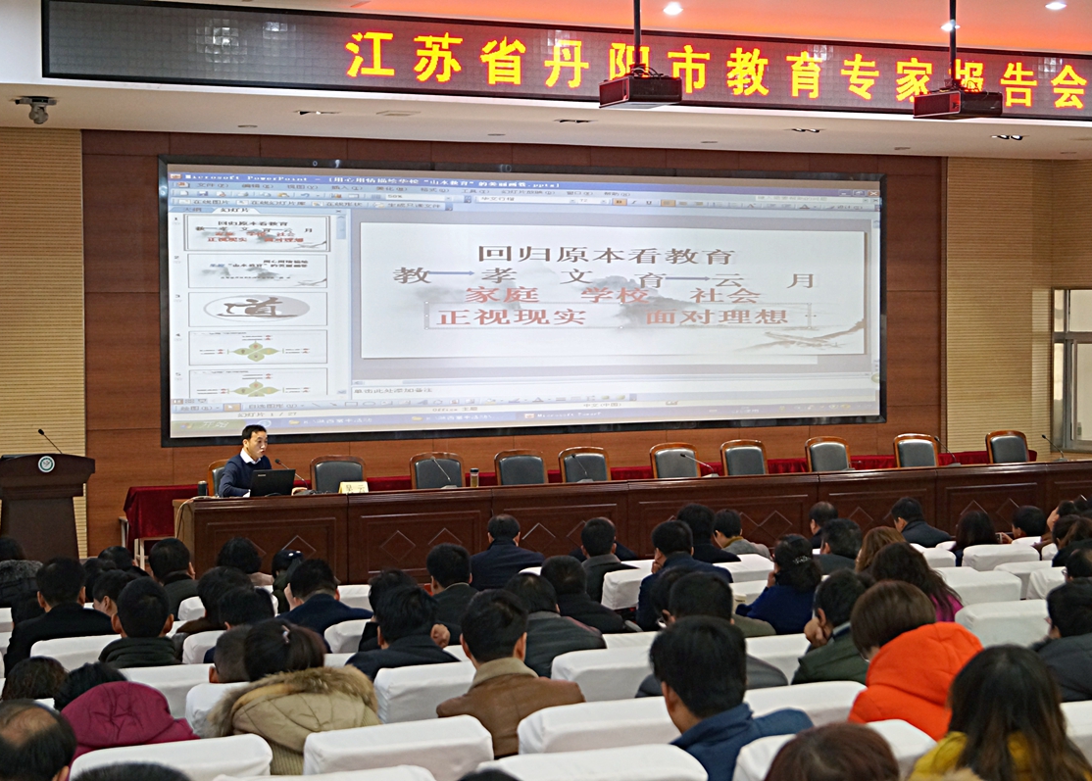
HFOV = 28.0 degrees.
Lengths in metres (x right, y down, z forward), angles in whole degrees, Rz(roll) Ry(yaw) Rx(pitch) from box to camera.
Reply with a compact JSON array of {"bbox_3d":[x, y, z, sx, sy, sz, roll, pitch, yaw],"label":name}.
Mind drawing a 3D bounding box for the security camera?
[{"bbox_3d":[-3.814,-2.080,16.335,0.310,0.210,0.220,-1,2,-25],"label":"security camera"}]

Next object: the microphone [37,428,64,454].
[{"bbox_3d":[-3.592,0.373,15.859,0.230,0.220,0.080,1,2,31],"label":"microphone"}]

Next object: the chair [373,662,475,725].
[{"bbox_3d":[-0.339,1.294,6.528,0.560,1.000,0.650,-1,2,-26],"label":"chair"}]

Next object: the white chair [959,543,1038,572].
[{"bbox_3d":[2.432,1.393,12.436,0.580,1.000,0.630,-1,2,-25],"label":"white chair"}]

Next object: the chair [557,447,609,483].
[{"bbox_3d":[0.440,0.975,18.619,0.560,0.980,0.600,-1,2,-27],"label":"chair"}]

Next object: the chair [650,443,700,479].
[{"bbox_3d":[1.244,0.956,18.921,0.570,0.970,0.600,-1,2,-26],"label":"chair"}]

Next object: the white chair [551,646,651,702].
[{"bbox_3d":[0.159,1.282,6.772,0.560,1.000,0.650,-1,2,-26],"label":"white chair"}]

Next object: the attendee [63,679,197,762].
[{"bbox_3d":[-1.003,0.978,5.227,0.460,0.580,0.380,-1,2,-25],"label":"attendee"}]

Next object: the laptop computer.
[{"bbox_3d":[-2.107,0.703,16.800,0.340,0.210,0.280,-1,2,-20],"label":"laptop computer"}]

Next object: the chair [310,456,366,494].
[{"bbox_3d":[-1.584,1.025,17.594,0.560,0.980,0.600,-1,2,-27],"label":"chair"}]

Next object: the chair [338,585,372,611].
[{"bbox_3d":[-0.983,1.409,10.488,0.540,1.000,0.600,-1,2,-25],"label":"chair"}]

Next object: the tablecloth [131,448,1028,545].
[{"bbox_3d":[0.724,1.004,19.841,9.330,0.600,0.520,-1,2,-27],"label":"tablecloth"}]

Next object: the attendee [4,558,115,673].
[{"bbox_3d":[-1.877,1.260,8.374,0.520,1.260,0.800,-1,2,-26],"label":"attendee"}]

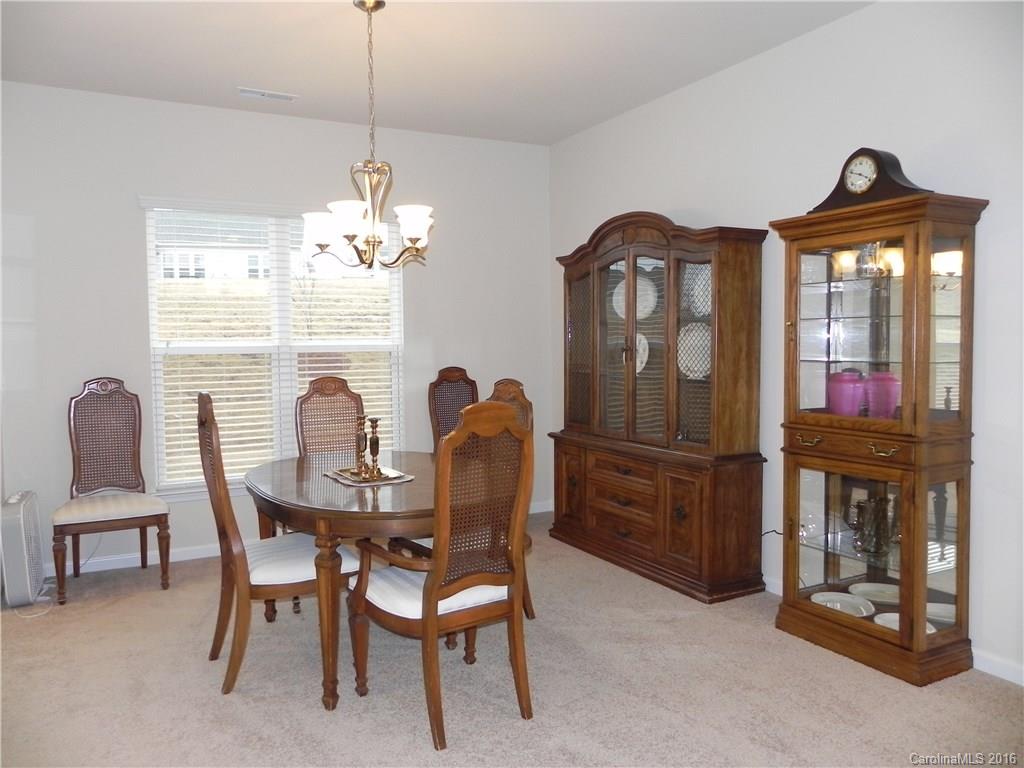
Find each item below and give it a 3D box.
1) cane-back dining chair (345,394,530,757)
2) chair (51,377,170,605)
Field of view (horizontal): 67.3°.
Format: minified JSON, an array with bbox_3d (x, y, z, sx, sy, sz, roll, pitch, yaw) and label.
[{"bbox_3d":[-0.248,0.604,2.808,0.576,1.131,0.596,-3,4,-32],"label":"cane-back dining chair"},{"bbox_3d":[-2.227,0.544,4.277,0.543,1.142,0.570,-3,4,-28],"label":"chair"}]

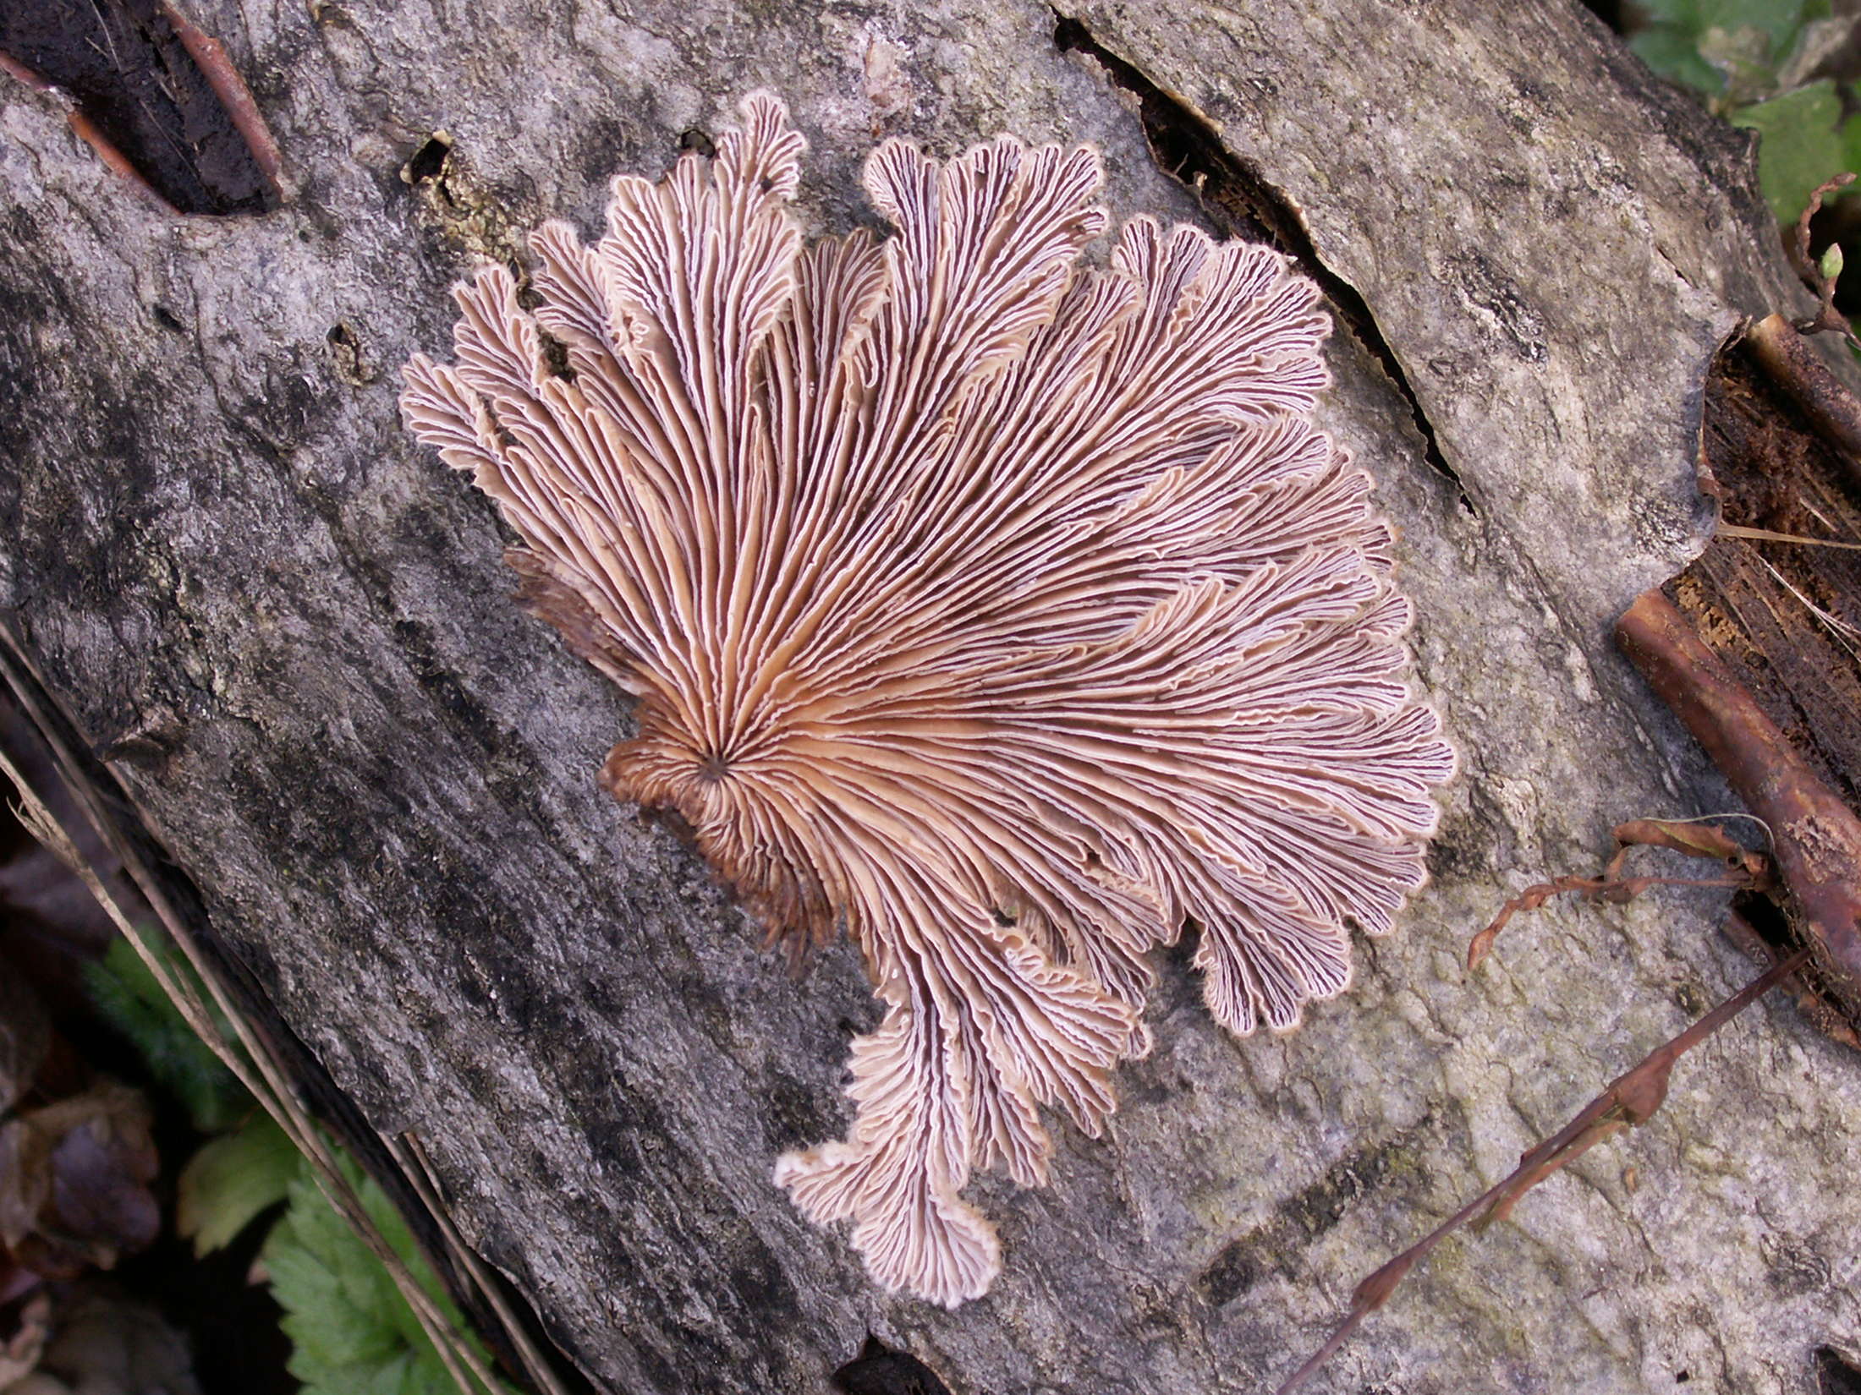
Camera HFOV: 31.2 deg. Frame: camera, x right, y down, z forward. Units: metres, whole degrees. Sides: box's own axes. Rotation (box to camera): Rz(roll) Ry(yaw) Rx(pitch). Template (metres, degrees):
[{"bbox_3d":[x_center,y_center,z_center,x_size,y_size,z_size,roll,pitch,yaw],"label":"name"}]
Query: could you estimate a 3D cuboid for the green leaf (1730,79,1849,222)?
[{"bbox_3d":[0.076,-0.048,0.295,0.012,0.004,0.014,-39,82,-14],"label":"green leaf"}]

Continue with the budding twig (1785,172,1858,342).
[{"bbox_3d":[0.070,-0.034,0.260,0.006,0.015,0.006,0,26,0],"label":"budding twig"}]

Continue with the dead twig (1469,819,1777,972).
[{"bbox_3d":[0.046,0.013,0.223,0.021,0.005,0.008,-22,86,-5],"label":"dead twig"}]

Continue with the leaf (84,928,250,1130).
[{"bbox_3d":[-0.068,0.030,0.300,0.013,0.006,0.019,-37,75,-4],"label":"leaf"}]

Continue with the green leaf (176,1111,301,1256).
[{"bbox_3d":[-0.062,0.044,0.300,0.010,0.005,0.017,37,86,14],"label":"green leaf"}]

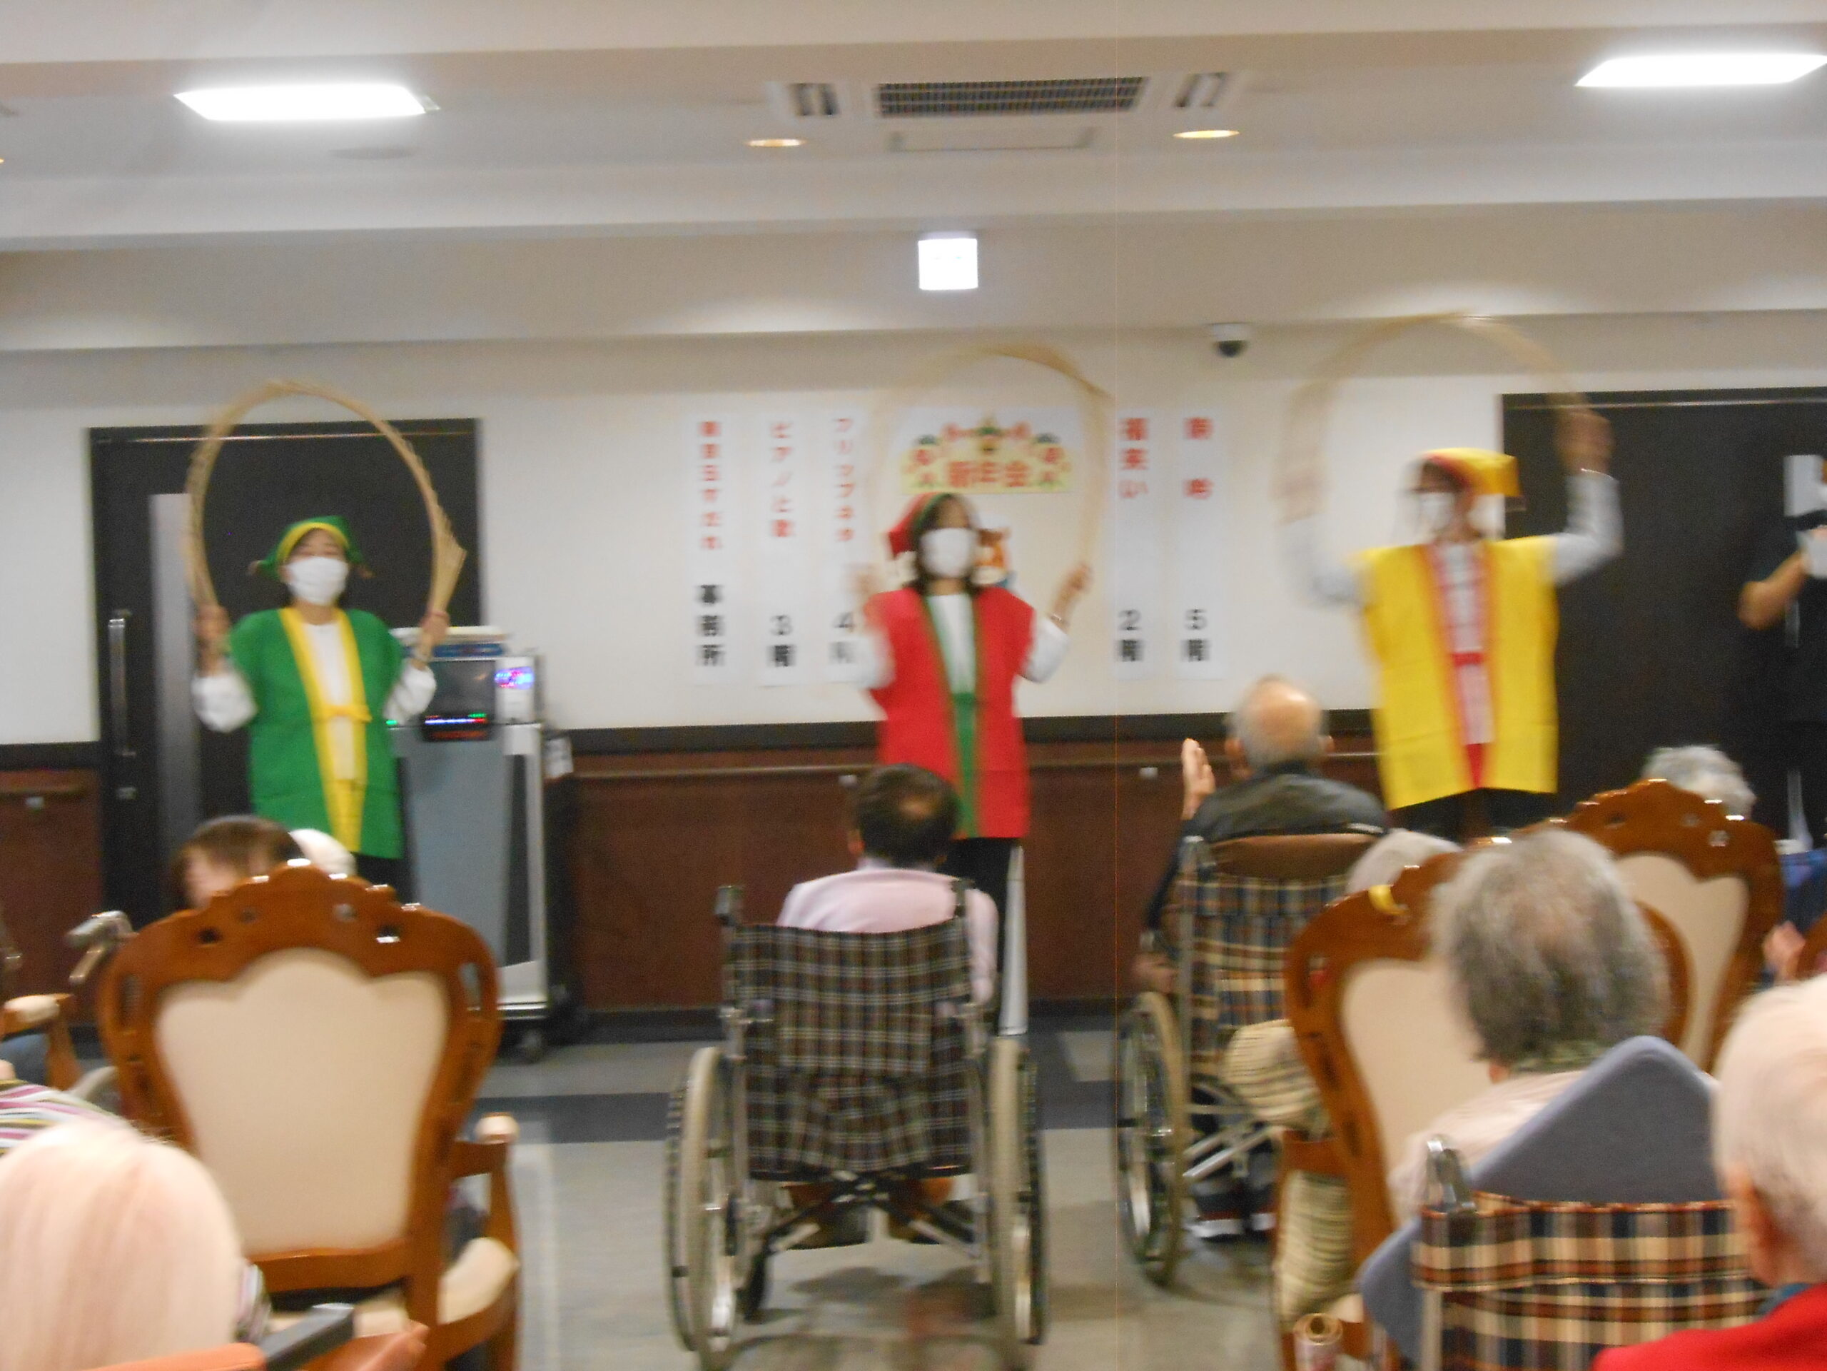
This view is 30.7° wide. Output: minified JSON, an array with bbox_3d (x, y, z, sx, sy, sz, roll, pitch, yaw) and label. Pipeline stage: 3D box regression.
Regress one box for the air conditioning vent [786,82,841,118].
[{"bbox_3d":[-0.203,-1.198,6.750,0.100,0.040,0.480,-1,2,0],"label":"air conditioning vent"}]

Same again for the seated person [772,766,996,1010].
[{"bbox_3d":[-0.021,0.631,6.217,0.480,1.020,0.800,-1,2,4],"label":"seated person"}]

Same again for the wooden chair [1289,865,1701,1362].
[{"bbox_3d":[0.756,0.726,4.790,0.580,1.050,0.620,-1,2,-3],"label":"wooden chair"}]

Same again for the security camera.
[{"bbox_3d":[0.934,-1.016,9.800,0.125,0.100,0.125,-1,2,0],"label":"security camera"}]

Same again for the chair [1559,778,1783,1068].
[{"bbox_3d":[1.115,0.684,5.729,0.580,1.050,0.620,-2,2,-15],"label":"chair"}]

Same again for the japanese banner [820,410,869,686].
[{"bbox_3d":[-0.212,-0.435,10.393,0.152,0.840,0.010,-1,2,0],"label":"japanese banner"}]

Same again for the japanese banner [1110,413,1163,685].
[{"bbox_3d":[0.710,-0.442,10.570,0.180,0.855,0.012,-1,2,0],"label":"japanese banner"}]

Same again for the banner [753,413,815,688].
[{"bbox_3d":[-0.410,-0.424,10.392,0.152,0.840,0.010,-1,2,0],"label":"banner"}]

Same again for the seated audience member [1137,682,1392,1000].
[{"bbox_3d":[0.662,0.574,6.836,0.540,1.210,0.780,-1,2,-6],"label":"seated audience member"}]

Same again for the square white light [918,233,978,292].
[{"bbox_3d":[0.085,-1.037,8.150,0.147,0.147,0.060,-1,2,0],"label":"square white light"}]

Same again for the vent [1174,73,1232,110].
[{"bbox_3d":[0.585,-1.210,6.782,0.100,0.030,0.500,-1,2,0],"label":"vent"}]

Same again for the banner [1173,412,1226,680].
[{"bbox_3d":[0.893,-0.438,10.402,0.152,0.840,0.010,-1,2,0],"label":"banner"}]

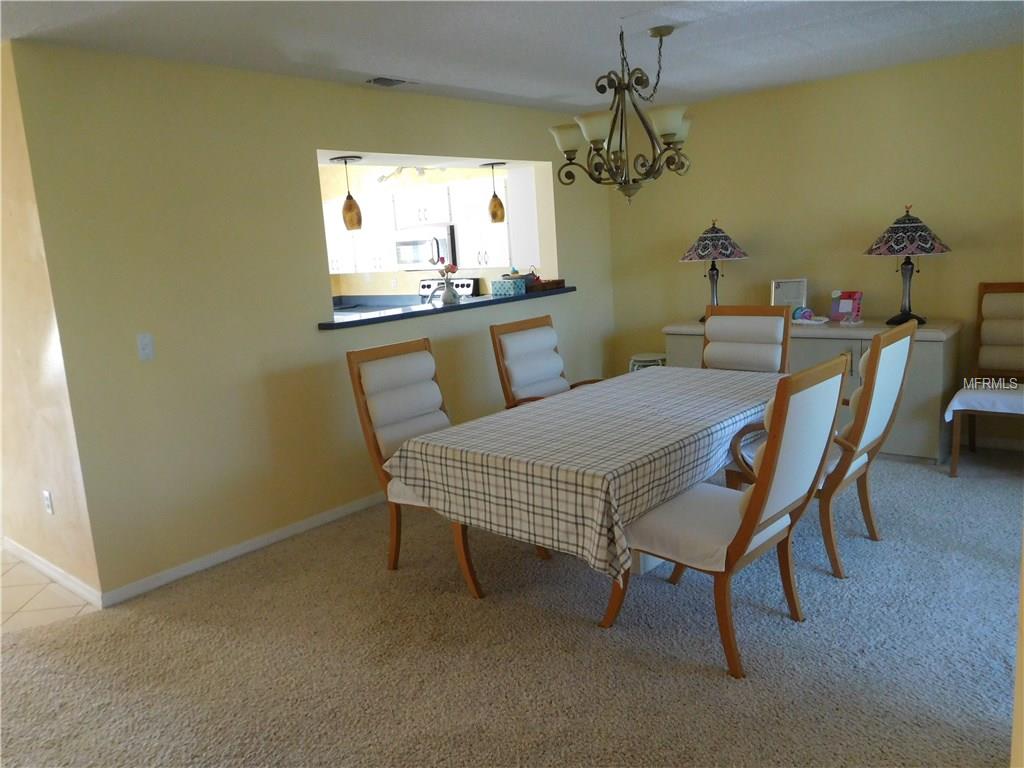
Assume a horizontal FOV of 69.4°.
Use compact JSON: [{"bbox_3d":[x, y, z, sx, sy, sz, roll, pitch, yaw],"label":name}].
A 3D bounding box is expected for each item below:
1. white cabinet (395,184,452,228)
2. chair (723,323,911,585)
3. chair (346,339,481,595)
[{"bbox_3d":[-0.715,-1.643,6.879,0.760,0.360,0.340,6,15,42],"label":"white cabinet"},{"bbox_3d":[1.343,0.245,3.307,0.711,1.040,0.571,7,15,43],"label":"chair"},{"bbox_3d":[-0.268,0.352,3.475,0.720,1.050,0.530,6,15,42],"label":"chair"}]

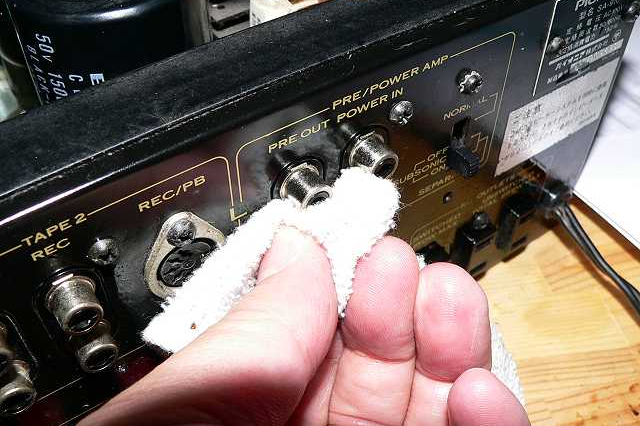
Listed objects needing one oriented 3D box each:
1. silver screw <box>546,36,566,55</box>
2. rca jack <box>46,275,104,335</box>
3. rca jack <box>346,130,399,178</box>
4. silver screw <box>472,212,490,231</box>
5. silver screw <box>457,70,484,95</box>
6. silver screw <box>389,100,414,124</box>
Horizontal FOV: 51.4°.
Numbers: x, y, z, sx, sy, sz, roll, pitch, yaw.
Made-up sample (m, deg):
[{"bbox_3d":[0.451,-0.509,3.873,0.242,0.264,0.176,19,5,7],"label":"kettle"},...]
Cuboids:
[{"bbox_3d":[0.069,-0.048,0.194,0.006,0.006,0.003,-27,50,-24],"label":"silver screw"},{"bbox_3d":[-0.050,0.019,0.137,0.010,0.010,0.008,-27,50,-24],"label":"rca jack"},{"bbox_3d":[0.014,-0.013,0.169,0.010,0.010,0.008,-27,50,-24],"label":"rca jack"},{"bbox_3d":[0.056,0.003,0.231,0.006,0.006,0.003,-27,50,-24],"label":"silver screw"},{"bbox_3d":[0.041,-0.034,0.178,0.007,0.007,0.003,-27,50,-24],"label":"silver screw"},{"bbox_3d":[0.021,-0.025,0.170,0.006,0.006,0.003,-27,50,-24],"label":"silver screw"}]

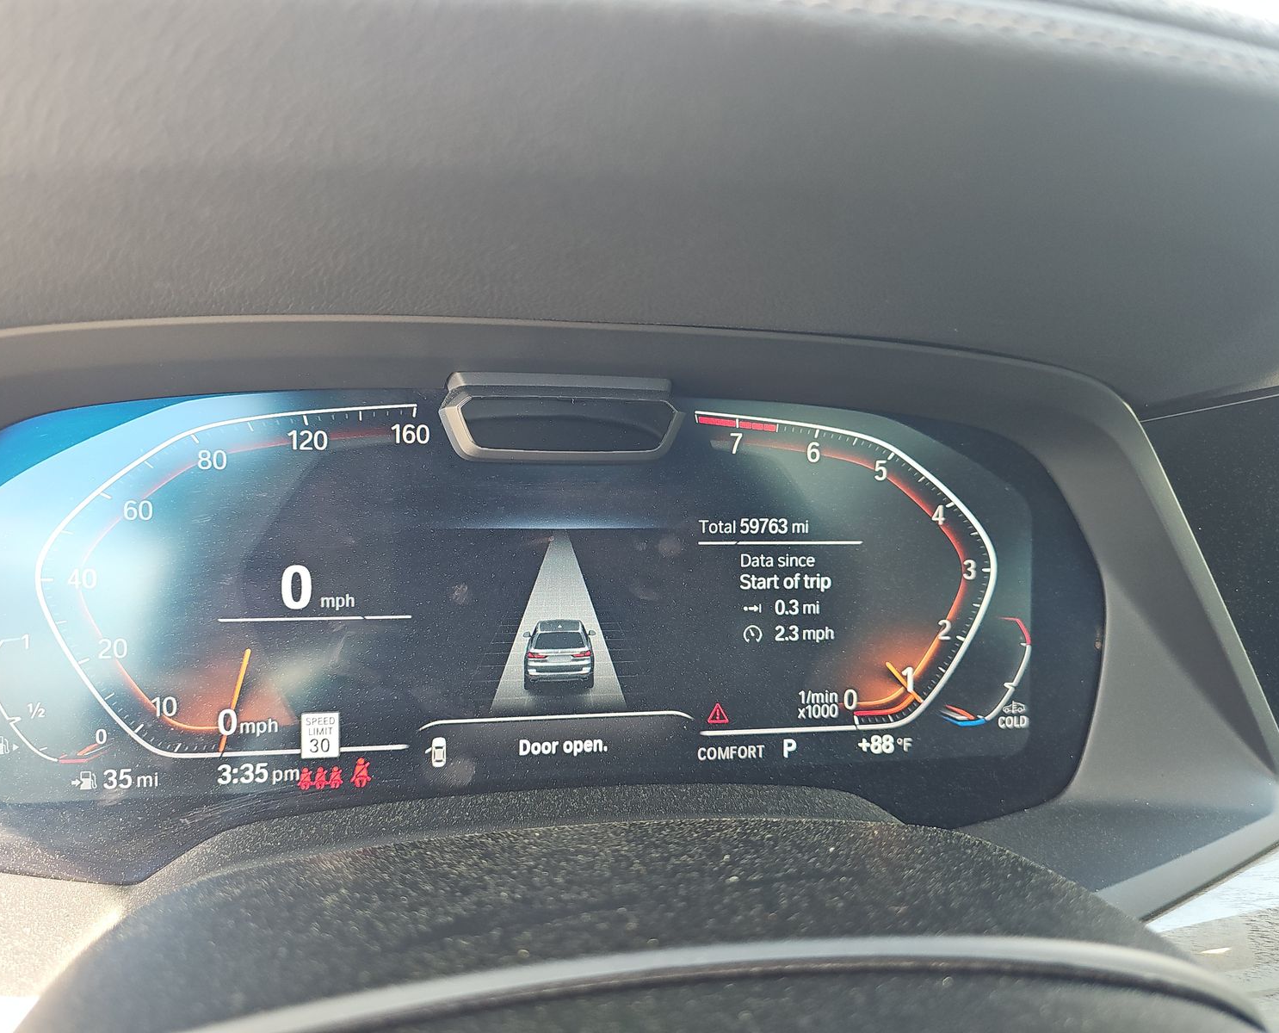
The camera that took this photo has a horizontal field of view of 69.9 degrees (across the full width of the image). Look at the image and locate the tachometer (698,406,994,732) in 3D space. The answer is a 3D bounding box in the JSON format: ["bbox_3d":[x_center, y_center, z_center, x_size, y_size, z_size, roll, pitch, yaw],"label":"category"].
[{"bbox_3d":[0.062,0.017,0.275,0.096,0.095,0.010,0,1,-10],"label":"tachometer"}]

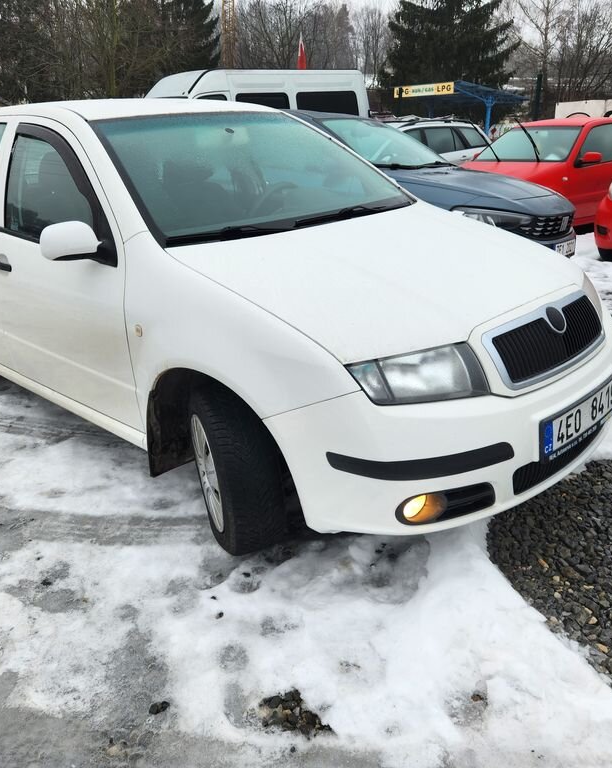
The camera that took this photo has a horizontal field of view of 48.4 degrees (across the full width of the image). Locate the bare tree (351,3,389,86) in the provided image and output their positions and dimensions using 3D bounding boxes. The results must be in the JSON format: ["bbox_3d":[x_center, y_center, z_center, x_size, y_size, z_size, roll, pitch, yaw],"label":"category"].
[{"bbox_3d":[5.037,-26.532,53.968,3.100,7.200,3.100,-1,20,0],"label":"bare tree"}]

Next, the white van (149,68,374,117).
[{"bbox_3d":[-1.500,-4.980,13.700,5.350,2.470,1.990,-13,23,-29],"label":"white van"}]

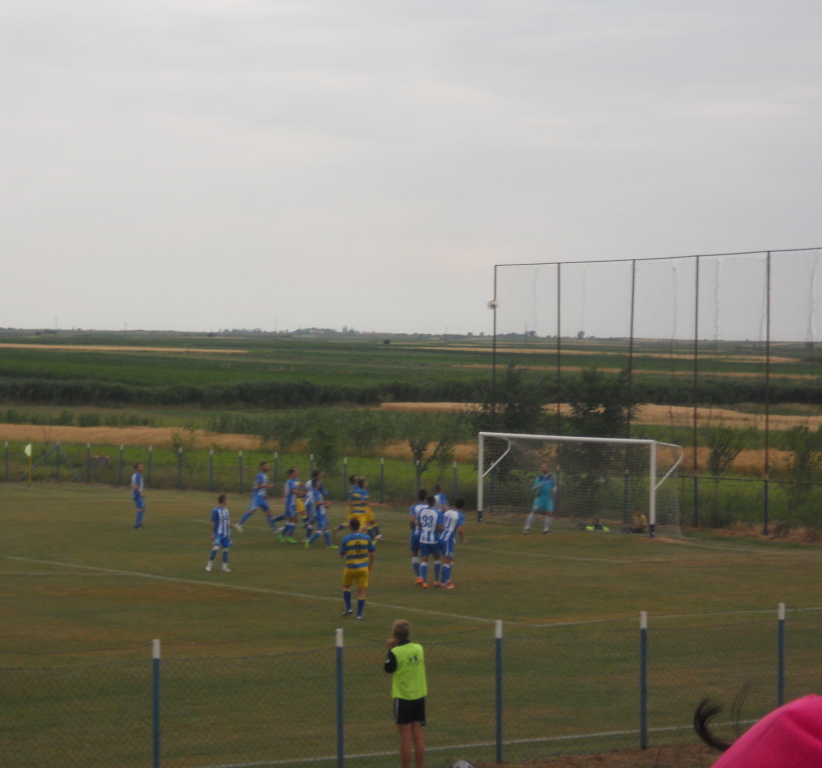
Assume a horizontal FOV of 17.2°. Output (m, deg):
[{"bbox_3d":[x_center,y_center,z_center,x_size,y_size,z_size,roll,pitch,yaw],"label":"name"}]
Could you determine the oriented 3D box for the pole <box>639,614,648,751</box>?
[{"bbox_3d":[2.697,3.432,31.500,0.075,1.610,0.075,0,1,-35],"label":"pole"}]

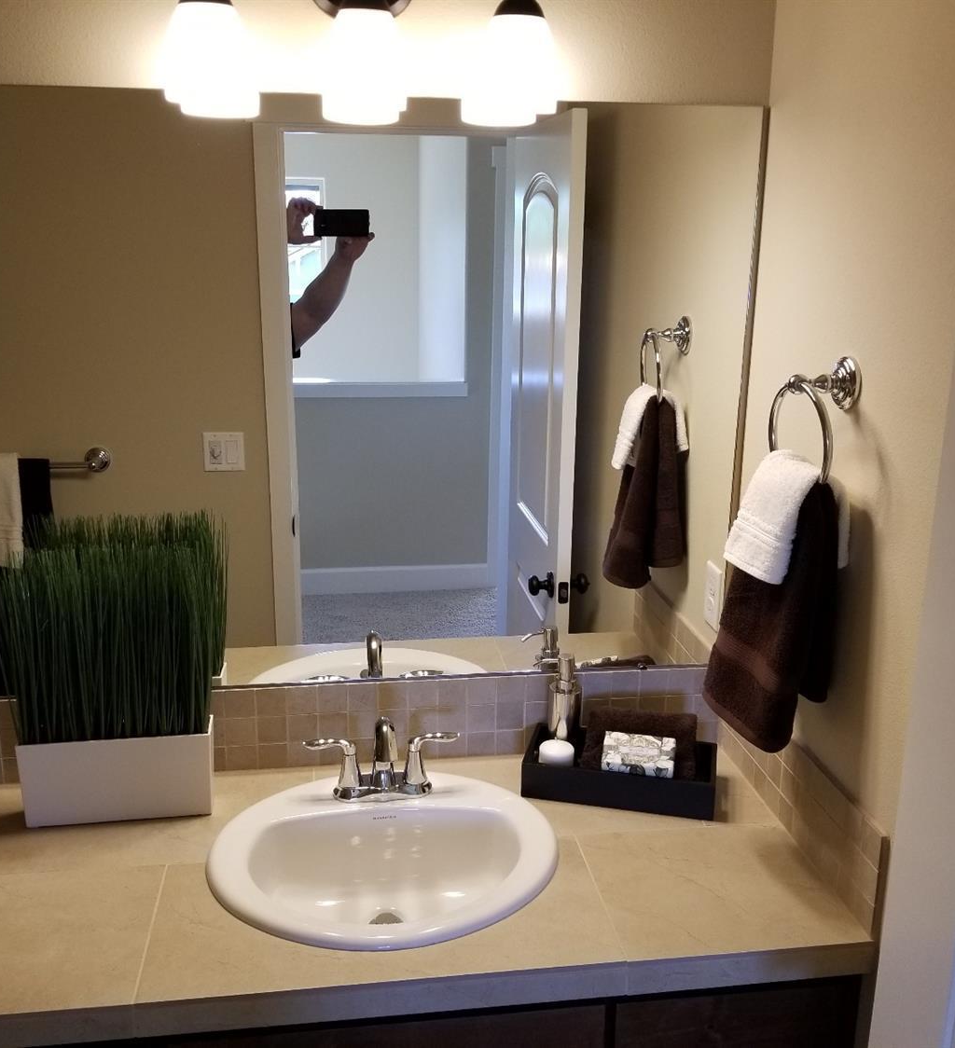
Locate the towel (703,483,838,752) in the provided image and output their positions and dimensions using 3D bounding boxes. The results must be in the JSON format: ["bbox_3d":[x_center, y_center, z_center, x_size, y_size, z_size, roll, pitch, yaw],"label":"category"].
[{"bbox_3d":[0.432,0.115,1.496,0.120,0.372,0.198,-1,16,-8],"label":"towel"}]

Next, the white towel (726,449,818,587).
[{"bbox_3d":[0.407,-0.012,1.439,0.079,0.187,0.140,-1,16,-8],"label":"white towel"}]

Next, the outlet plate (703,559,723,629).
[{"bbox_3d":[0.436,0.131,1.938,0.007,0.115,0.073,-1,16,-8],"label":"outlet plate"}]

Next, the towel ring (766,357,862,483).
[{"bbox_3d":[0.457,-0.129,1.419,0.083,0.193,0.166,-1,16,-8],"label":"towel ring"}]

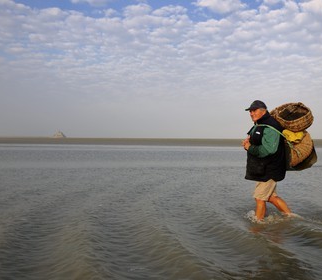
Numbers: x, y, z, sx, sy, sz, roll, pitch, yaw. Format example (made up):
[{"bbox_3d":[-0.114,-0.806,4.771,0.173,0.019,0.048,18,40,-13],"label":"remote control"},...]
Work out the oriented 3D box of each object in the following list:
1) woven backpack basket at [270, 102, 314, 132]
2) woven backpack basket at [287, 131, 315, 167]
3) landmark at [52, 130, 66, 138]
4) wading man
[{"bbox_3d":[1.660,-0.280,4.600,0.500,0.270,0.420,-9,22,0],"label":"woven backpack basket"},{"bbox_3d":[1.782,0.115,4.620,0.360,0.440,0.420,0,0,0],"label":"woven backpack basket"},{"bbox_3d":[-1833.518,-104.259,6500.000,245.000,148.000,230.000,0,0,-16],"label":"landmark"},{"bbox_3d":[1.355,0.344,4.600,0.640,1.700,0.560,0,0,0],"label":"wading man"}]

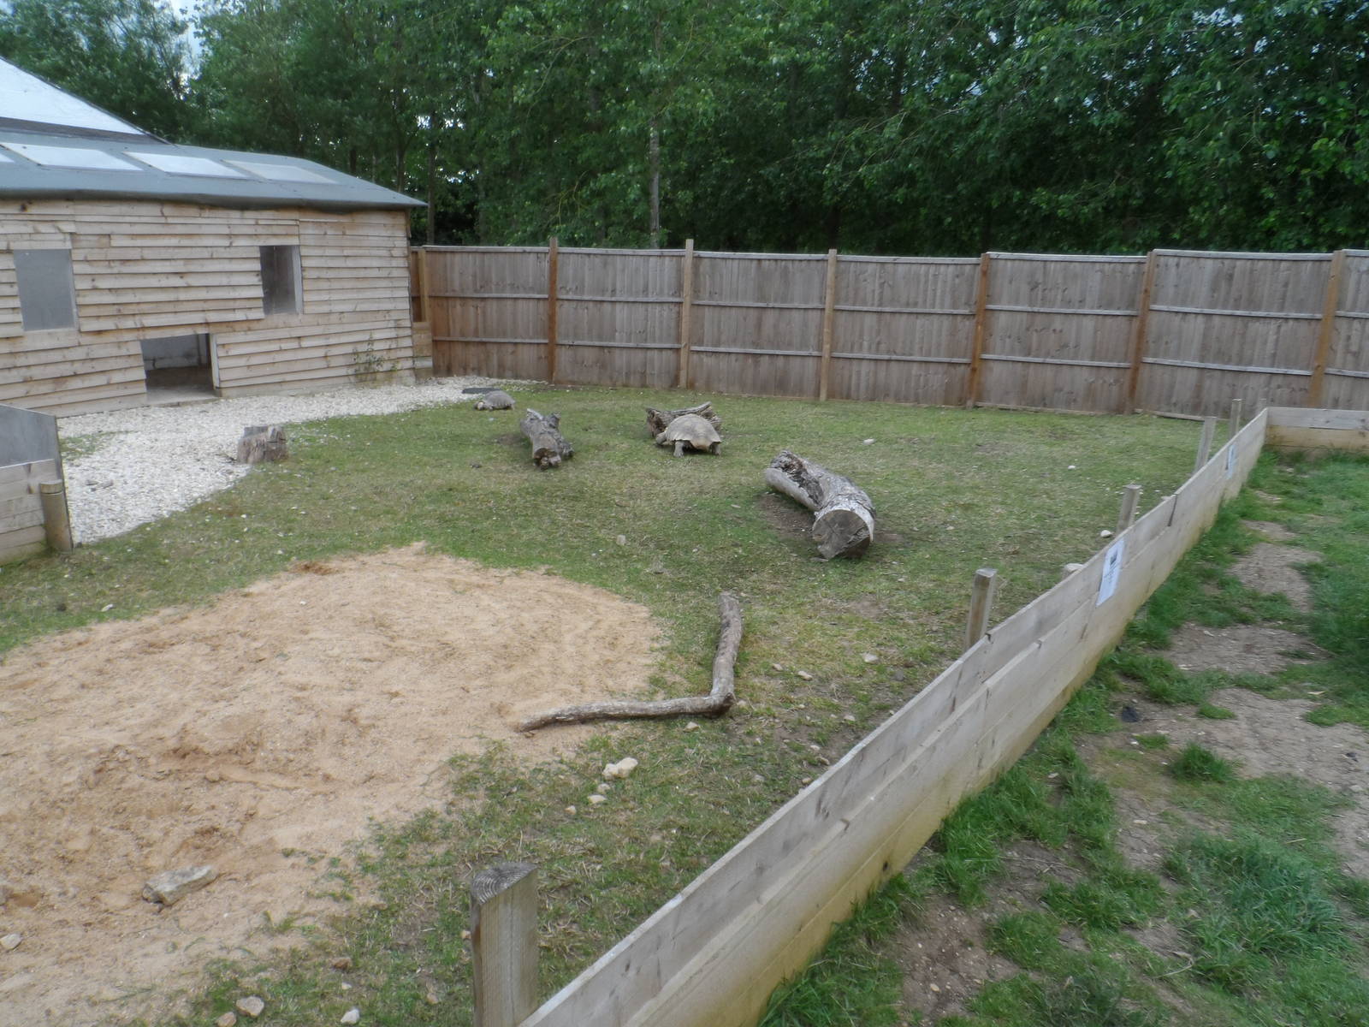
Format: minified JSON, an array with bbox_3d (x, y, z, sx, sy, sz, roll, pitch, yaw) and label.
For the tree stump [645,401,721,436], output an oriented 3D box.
[{"bbox_3d":[-0.004,-1.001,9.913,0.790,0.310,0.380,-4,16,-19],"label":"tree stump"}]

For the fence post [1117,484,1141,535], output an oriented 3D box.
[{"bbox_3d":[2.165,0.231,4.687,0.070,0.720,0.095,12,19,34],"label":"fence post"}]

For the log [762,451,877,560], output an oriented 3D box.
[{"bbox_3d":[0.894,-0.141,6.804,0.460,0.330,2.000,-1,16,-7],"label":"log"}]

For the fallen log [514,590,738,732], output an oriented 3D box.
[{"bbox_3d":[0.059,0.637,4.109,0.690,0.120,1.730,10,18,28],"label":"fallen log"}]

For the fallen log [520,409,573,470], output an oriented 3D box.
[{"bbox_3d":[-1.292,-0.700,8.761,0.400,0.280,1.420,-3,16,-16],"label":"fallen log"}]

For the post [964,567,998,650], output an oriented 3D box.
[{"bbox_3d":[0.935,0.568,3.129,0.065,0.770,0.085,12,19,34],"label":"post"}]

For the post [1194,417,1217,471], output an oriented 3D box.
[{"bbox_3d":[3.608,-0.248,6.640,0.075,0.790,0.095,12,19,34],"label":"post"}]

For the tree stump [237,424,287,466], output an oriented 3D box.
[{"bbox_3d":[-3.665,-0.623,8.260,0.430,0.280,0.420,-5,17,-23],"label":"tree stump"}]

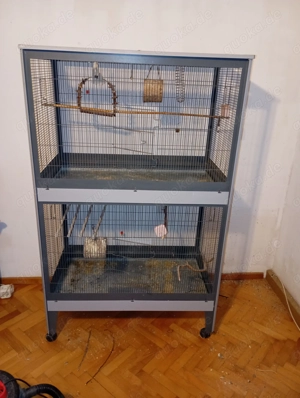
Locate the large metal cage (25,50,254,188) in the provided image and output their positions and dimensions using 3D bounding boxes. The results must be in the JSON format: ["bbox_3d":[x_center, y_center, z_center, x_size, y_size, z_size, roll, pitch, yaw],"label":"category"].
[{"bbox_3d":[-0.073,-0.423,1.719,0.955,0.610,0.540,1,22,-3],"label":"large metal cage"}]

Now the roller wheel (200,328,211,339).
[{"bbox_3d":[0.335,0.812,1.945,0.048,0.053,0.053,1,22,-3],"label":"roller wheel"}]

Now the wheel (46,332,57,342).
[{"bbox_3d":[-0.570,0.803,1.870,0.048,0.053,0.053,1,22,-3],"label":"wheel"}]

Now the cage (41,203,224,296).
[{"bbox_3d":[-0.099,0.189,1.959,0.950,0.580,0.540,1,22,-3],"label":"cage"}]

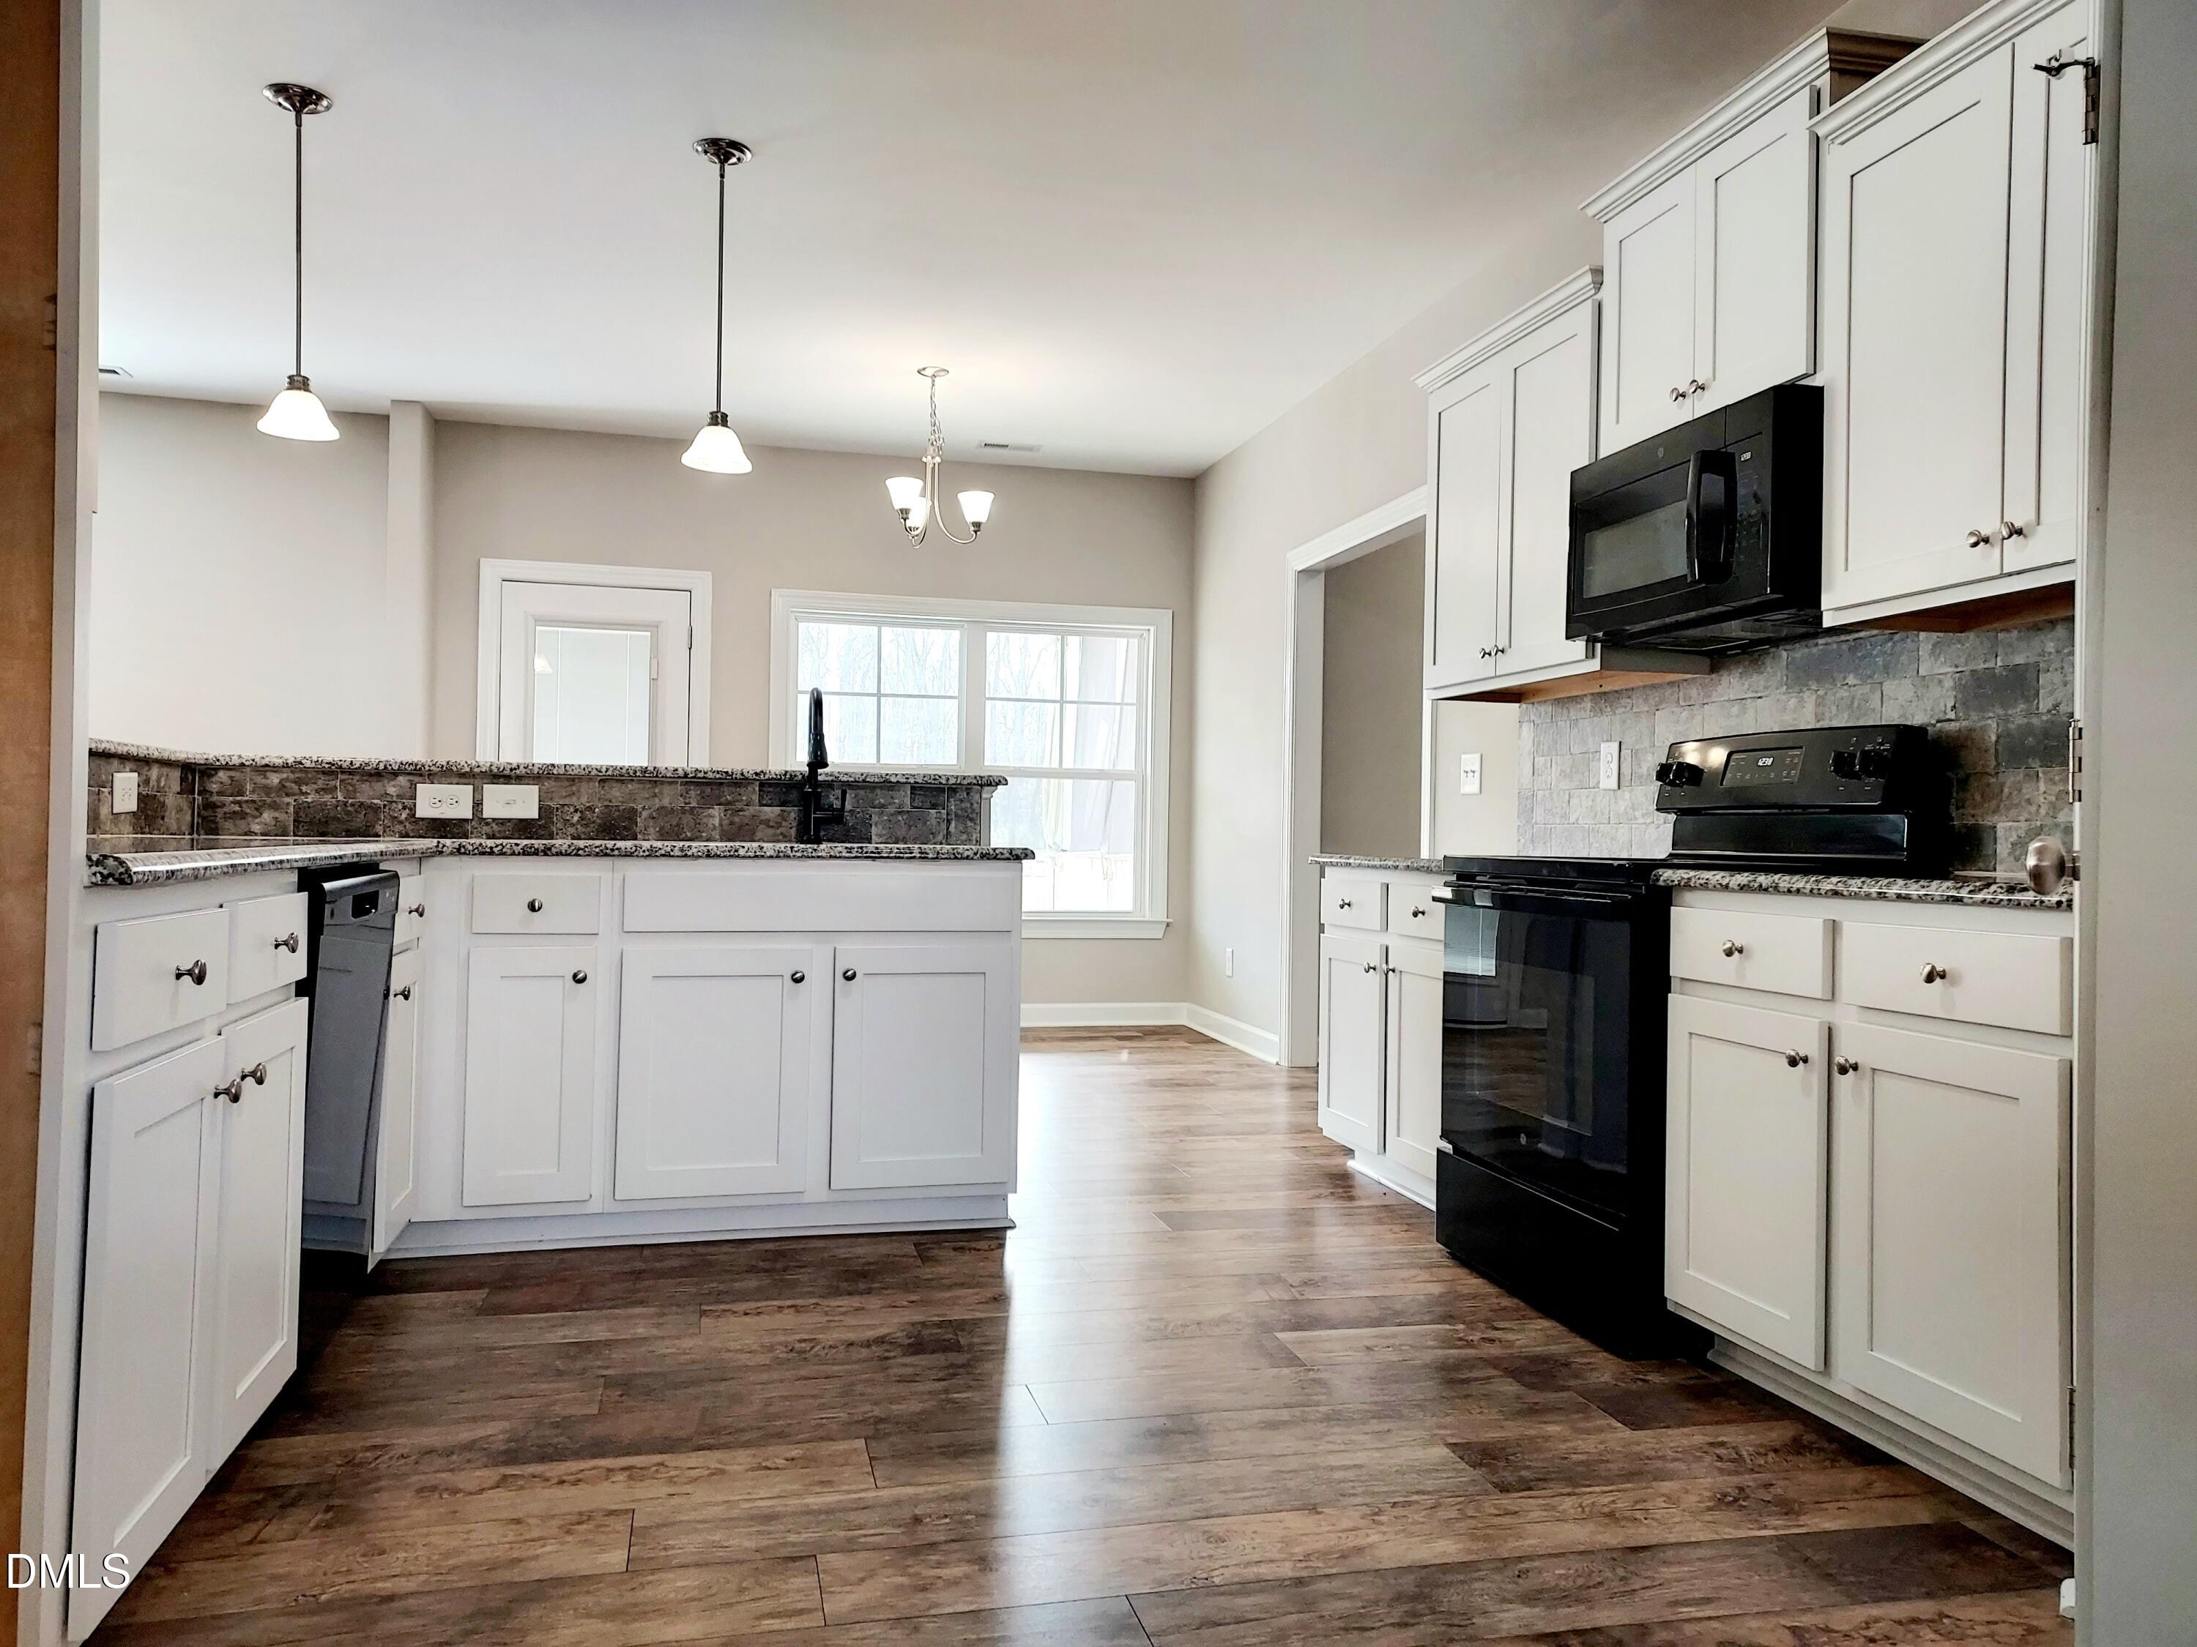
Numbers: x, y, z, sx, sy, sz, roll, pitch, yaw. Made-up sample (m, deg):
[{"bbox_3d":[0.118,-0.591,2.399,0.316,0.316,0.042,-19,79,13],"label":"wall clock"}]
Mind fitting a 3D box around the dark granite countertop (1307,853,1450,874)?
[{"bbox_3d":[1.047,0.113,4.088,0.635,0.034,0.940,1,0,-14],"label":"dark granite countertop"}]

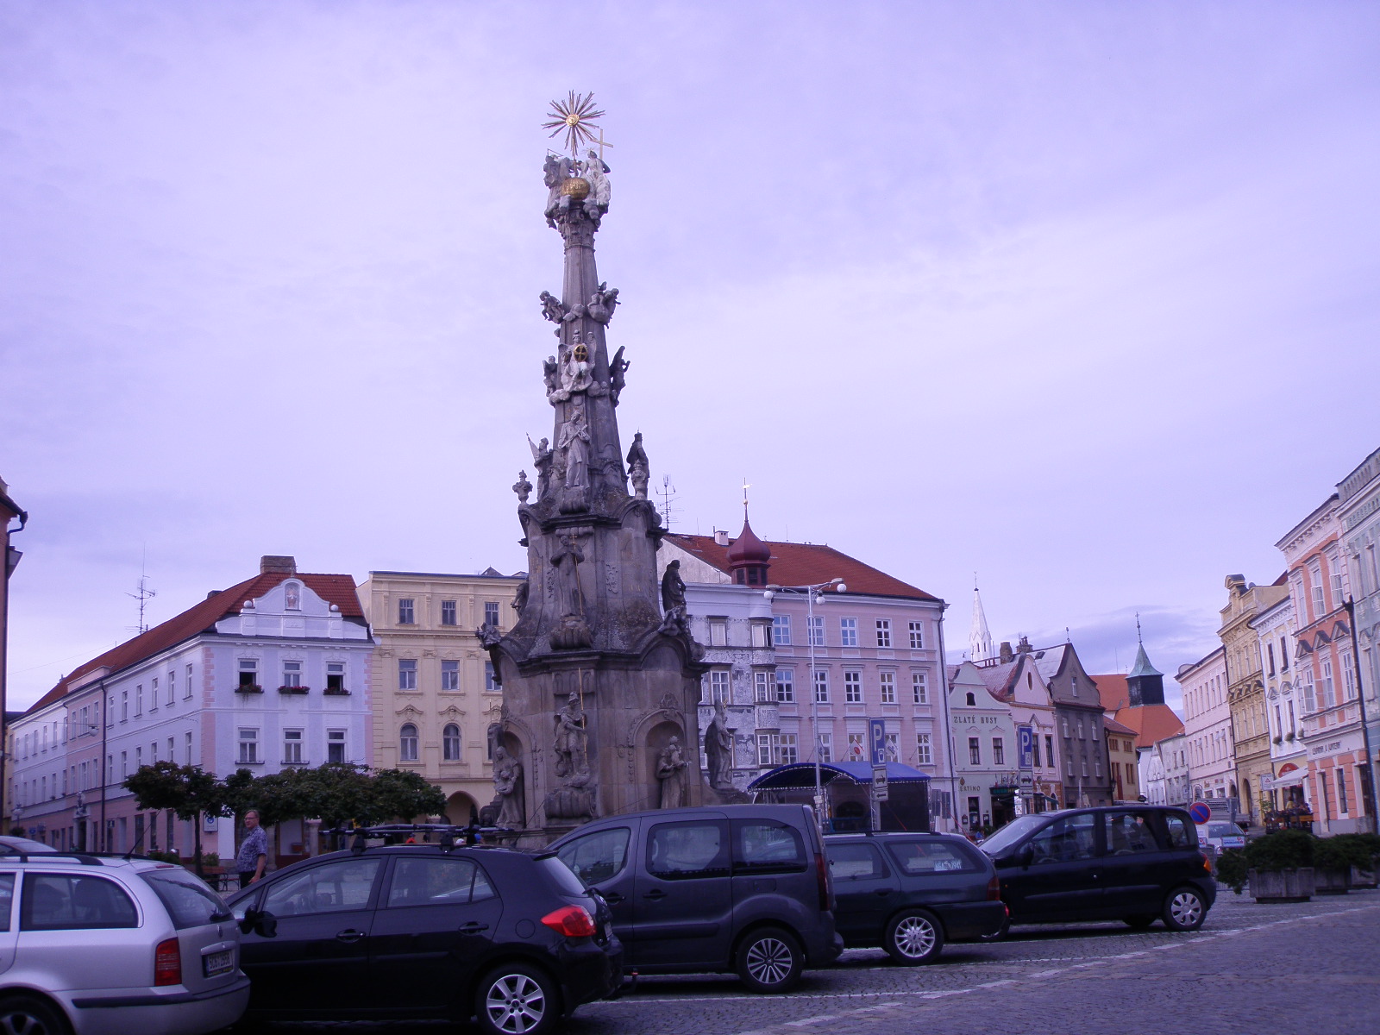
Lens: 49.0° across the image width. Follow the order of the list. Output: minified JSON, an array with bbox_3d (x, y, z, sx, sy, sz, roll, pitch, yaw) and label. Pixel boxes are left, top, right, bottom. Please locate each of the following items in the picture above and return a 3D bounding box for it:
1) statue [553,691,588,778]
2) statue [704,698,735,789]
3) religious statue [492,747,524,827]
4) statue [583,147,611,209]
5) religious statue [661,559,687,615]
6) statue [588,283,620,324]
[{"bbox_3d":[-2.582,4.670,32.684,0.800,1.870,0.700,-4,-13,9],"label":"statue"},{"bbox_3d":[0.700,5.557,37.135,0.700,2.150,0.780,0,-12,-13],"label":"statue"},{"bbox_3d":[-4.176,6.190,34.823,0.650,1.830,0.750,10,-17,-44],"label":"religious statue"},{"bbox_3d":[-2.384,-8.695,38.957,0.750,1.550,0.650,-2,-12,-5],"label":"statue"},{"bbox_3d":[-0.397,1.848,37.174,0.650,1.690,0.750,1,-13,-17],"label":"religious statue"},{"bbox_3d":[-2.124,-5.304,37.533,0.750,1.070,0.820,-13,-16,39],"label":"statue"}]

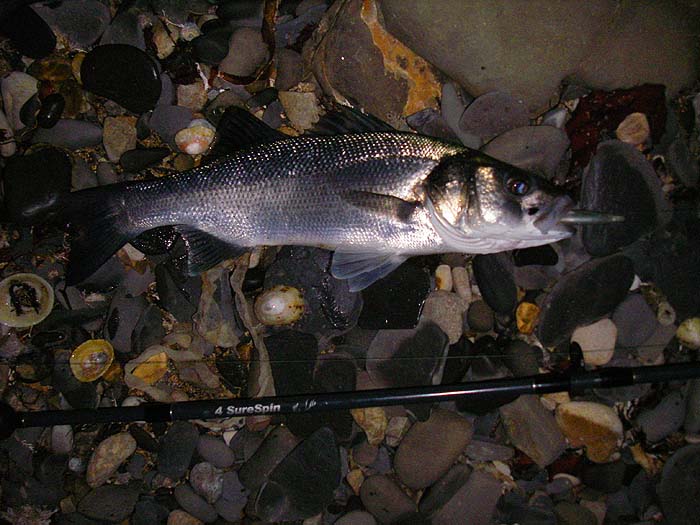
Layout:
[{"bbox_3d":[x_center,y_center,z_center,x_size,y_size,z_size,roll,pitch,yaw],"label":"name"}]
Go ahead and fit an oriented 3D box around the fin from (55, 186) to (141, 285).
[{"bbox_3d":[-0.221,-0.025,0.676,0.071,0.016,0.085,-8,81,-1],"label":"fin"}]

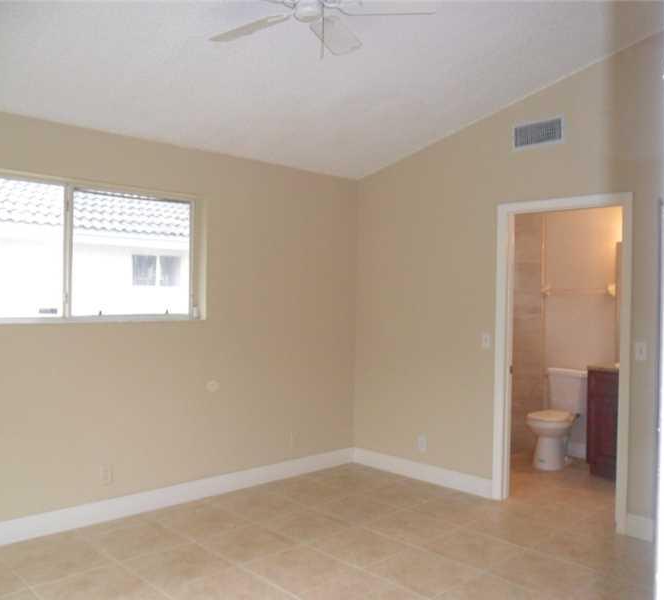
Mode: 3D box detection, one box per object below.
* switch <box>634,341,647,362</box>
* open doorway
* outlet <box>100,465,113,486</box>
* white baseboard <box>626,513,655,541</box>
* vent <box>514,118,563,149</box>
[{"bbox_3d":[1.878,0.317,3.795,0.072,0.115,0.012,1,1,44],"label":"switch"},{"bbox_3d":[1.536,0.389,4.191,0.915,2.110,0.130,1,1,44],"label":"open doorway"},{"bbox_3d":[-1.422,1.105,3.945,0.075,0.118,0.012,1,1,-43],"label":"outlet"},{"bbox_3d":[1.869,1.386,3.789,0.160,0.135,0.018,1,1,44],"label":"white baseboard"},{"bbox_3d":[1.405,-1.132,4.258,0.360,0.175,0.020,1,1,44],"label":"vent"}]

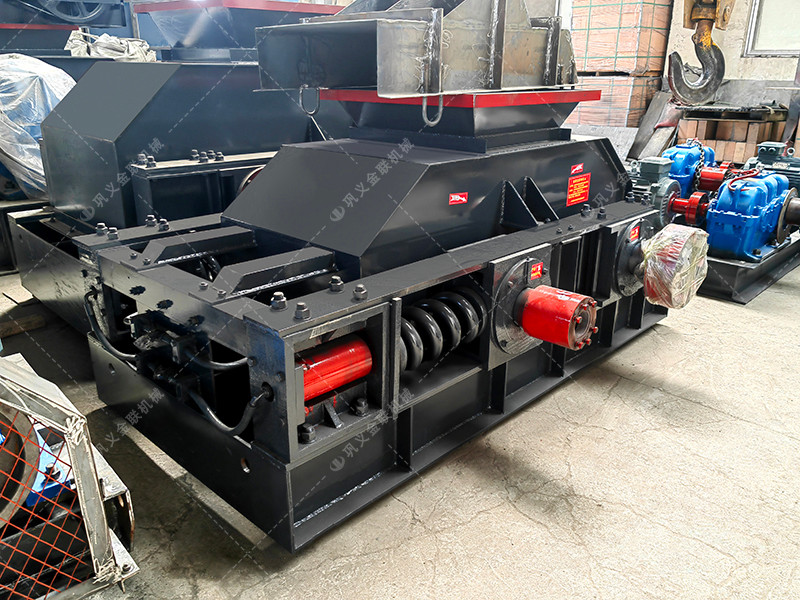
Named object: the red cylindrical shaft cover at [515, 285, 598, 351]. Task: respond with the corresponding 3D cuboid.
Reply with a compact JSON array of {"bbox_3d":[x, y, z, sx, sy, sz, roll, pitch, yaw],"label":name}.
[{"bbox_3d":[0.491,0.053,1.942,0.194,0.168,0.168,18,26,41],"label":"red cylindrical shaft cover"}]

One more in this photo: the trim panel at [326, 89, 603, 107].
[{"bbox_3d":[0.247,-0.807,2.465,0.751,0.038,0.834,18,26,41],"label":"trim panel"}]

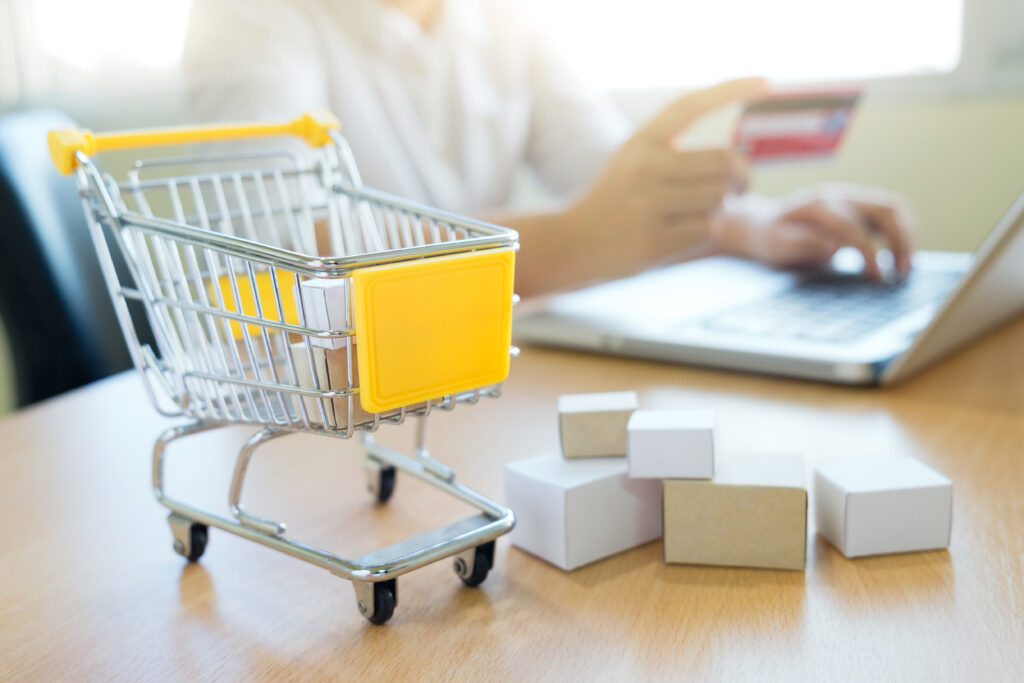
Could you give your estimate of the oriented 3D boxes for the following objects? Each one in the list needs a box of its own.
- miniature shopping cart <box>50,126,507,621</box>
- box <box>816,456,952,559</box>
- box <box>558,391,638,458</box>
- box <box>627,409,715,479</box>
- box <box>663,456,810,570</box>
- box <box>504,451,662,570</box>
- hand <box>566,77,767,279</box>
[{"bbox_3d":[-0.056,0.000,0.279,0.089,0.126,0.132,-12,14,-37],"label":"miniature shopping cart"},{"bbox_3d":[0.102,0.046,0.275,0.028,0.018,0.020,-5,11,-6],"label":"box"},{"bbox_3d":[0.026,0.025,0.298,0.023,0.014,0.019,-3,11,4],"label":"box"},{"bbox_3d":[0.045,0.028,0.276,0.022,0.014,0.018,-1,12,13],"label":"box"},{"bbox_3d":[0.062,0.046,0.275,0.036,0.023,0.027,0,12,16],"label":"box"},{"bbox_3d":[0.022,0.046,0.286,0.036,0.023,0.027,-11,14,-34],"label":"box"},{"bbox_3d":[0.095,-0.100,0.610,0.120,0.112,0.075,3,13,28],"label":"hand"}]

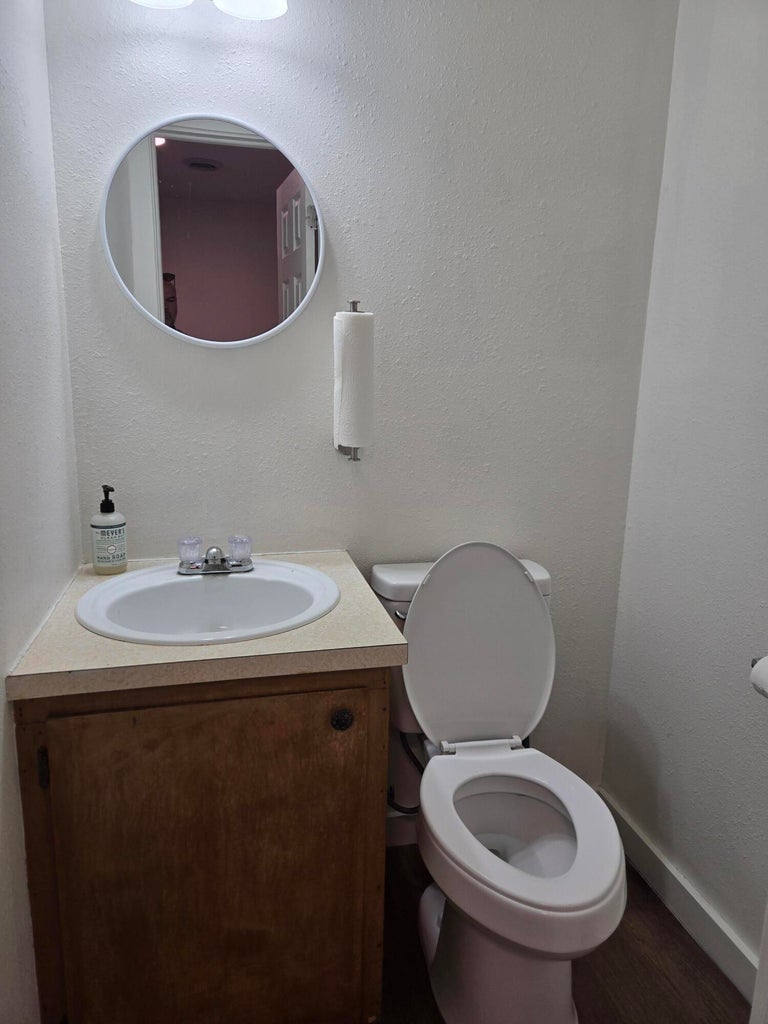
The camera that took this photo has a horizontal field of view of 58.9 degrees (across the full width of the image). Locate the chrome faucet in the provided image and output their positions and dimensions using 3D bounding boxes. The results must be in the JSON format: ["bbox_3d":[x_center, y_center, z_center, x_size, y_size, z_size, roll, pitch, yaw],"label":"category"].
[{"bbox_3d":[-0.348,0.094,1.404,0.158,0.075,0.120,-2,12,-13],"label":"chrome faucet"}]

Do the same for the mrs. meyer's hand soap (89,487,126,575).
[{"bbox_3d":[-0.580,0.035,1.431,0.069,0.184,0.069,-8,15,-39],"label":"mrs. meyer's hand soap"}]

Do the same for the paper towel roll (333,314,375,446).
[{"bbox_3d":[-0.064,-0.284,1.479,0.086,0.286,0.086,1,12,0],"label":"paper towel roll"}]

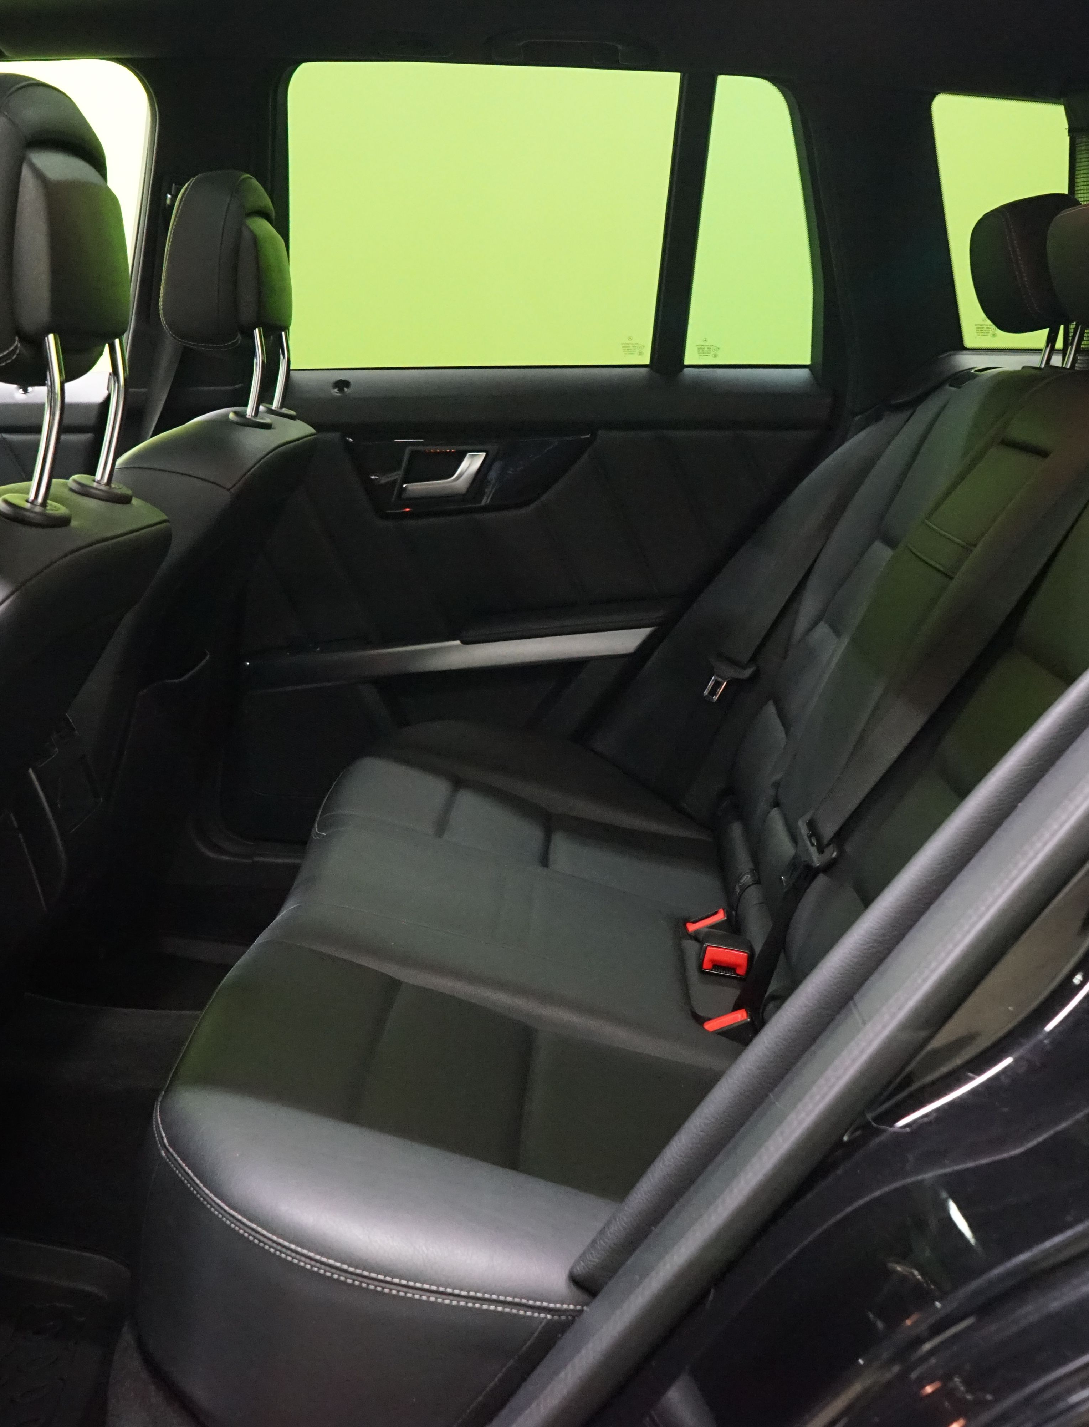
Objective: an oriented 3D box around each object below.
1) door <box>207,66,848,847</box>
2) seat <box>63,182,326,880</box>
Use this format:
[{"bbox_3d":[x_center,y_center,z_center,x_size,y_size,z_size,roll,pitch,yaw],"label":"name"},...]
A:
[{"bbox_3d":[0.000,-0.346,2.355,0.940,1.100,0.220,0,13,2],"label":"door"},{"bbox_3d":[-0.692,-0.168,1.998,0.810,0.970,0.540,0,13,2],"label":"seat"}]

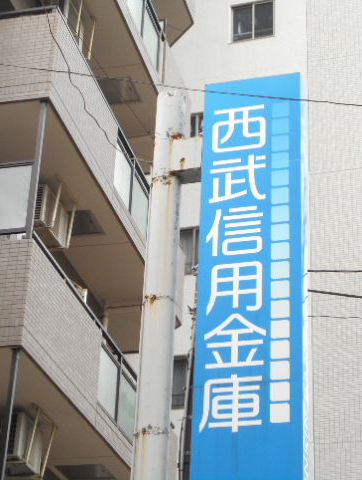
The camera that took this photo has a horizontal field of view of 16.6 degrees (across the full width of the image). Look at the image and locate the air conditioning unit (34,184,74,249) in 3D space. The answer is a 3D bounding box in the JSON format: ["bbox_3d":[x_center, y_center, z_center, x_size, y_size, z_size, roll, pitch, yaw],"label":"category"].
[{"bbox_3d":[-1.677,-0.278,15.506,0.285,0.525,0.800,-5,-29,13],"label":"air conditioning unit"}]

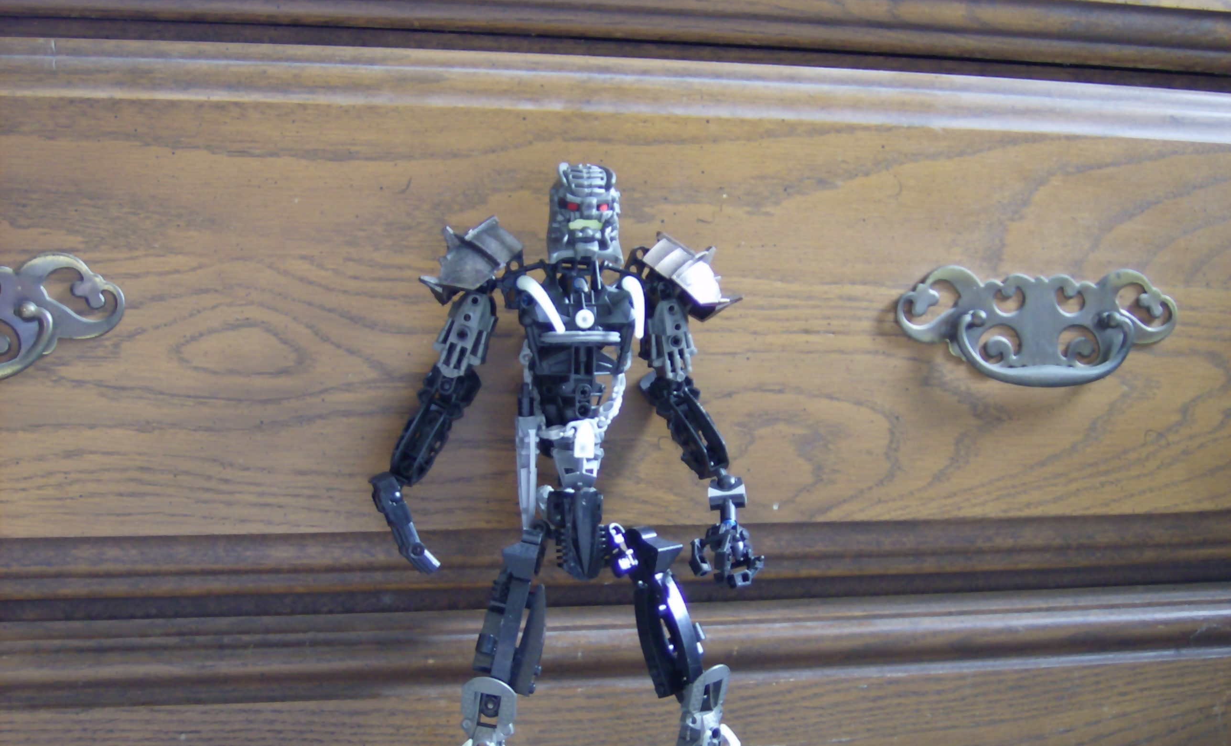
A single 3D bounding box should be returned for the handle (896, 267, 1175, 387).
[{"bbox_3d":[0.221,-0.023,0.830,0.161,0.062,0.022,0,1,-13],"label":"handle"}]

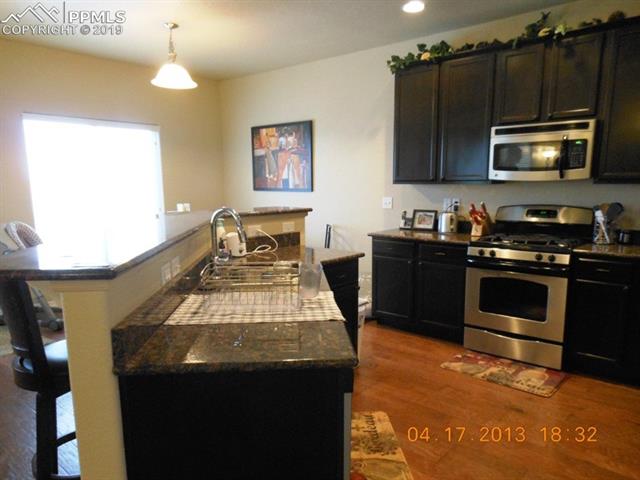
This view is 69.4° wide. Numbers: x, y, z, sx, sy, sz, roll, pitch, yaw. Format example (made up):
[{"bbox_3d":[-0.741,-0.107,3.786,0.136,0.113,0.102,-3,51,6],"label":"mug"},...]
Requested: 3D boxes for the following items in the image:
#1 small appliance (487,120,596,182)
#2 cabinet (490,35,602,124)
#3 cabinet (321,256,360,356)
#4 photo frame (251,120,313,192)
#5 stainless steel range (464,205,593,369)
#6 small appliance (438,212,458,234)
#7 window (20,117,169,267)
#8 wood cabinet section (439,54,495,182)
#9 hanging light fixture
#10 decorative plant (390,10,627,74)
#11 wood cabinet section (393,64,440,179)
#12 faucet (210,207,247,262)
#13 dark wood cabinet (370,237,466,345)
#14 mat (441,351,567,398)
[{"bbox_3d":[1.805,-0.700,3.702,0.749,0.419,0.394,6,10,41],"label":"small appliance"},{"bbox_3d":[1.818,-1.218,3.656,0.756,0.621,0.335,6,10,41],"label":"cabinet"},{"bbox_3d":[-0.074,0.565,3.384,0.601,0.867,0.404,6,10,41],"label":"cabinet"},{"bbox_3d":[-0.511,-1.052,5.944,1.098,0.845,0.039,6,10,41],"label":"photo frame"},{"bbox_3d":[1.684,0.330,3.771,0.746,1.187,0.650,6,10,41],"label":"stainless steel range"},{"bbox_3d":[1.219,-0.162,4.391,0.138,0.187,0.197,-2,8,-10],"label":"small appliance"},{"bbox_3d":[-2.593,-0.662,5.530,0.099,1.492,1.556,6,10,41],"label":"window"},{"bbox_3d":[1.345,-1.038,4.078,0.474,1.060,0.316,6,10,40],"label":"wood cabinet section"},{"bbox_3d":[-1.324,-1.656,4.165,0.414,0.557,0.414,6,10,41],"label":"hanging light fixture"},{"bbox_3d":[1.398,-1.639,3.837,1.940,0.246,0.217,6,10,41],"label":"decorative plant"},{"bbox_3d":[0.991,-1.077,4.378,0.455,1.060,0.316,6,10,40],"label":"wood cabinet section"},{"bbox_3d":[-0.537,0.000,2.722,0.217,0.370,0.069,-1,7,-4],"label":"faucet"},{"bbox_3d":[1.068,0.419,4.383,0.955,0.867,0.591,6,10,41],"label":"dark wood cabinet"},{"bbox_3d":[1.349,0.971,3.444,0.783,0.010,0.443,6,10,41],"label":"mat"}]

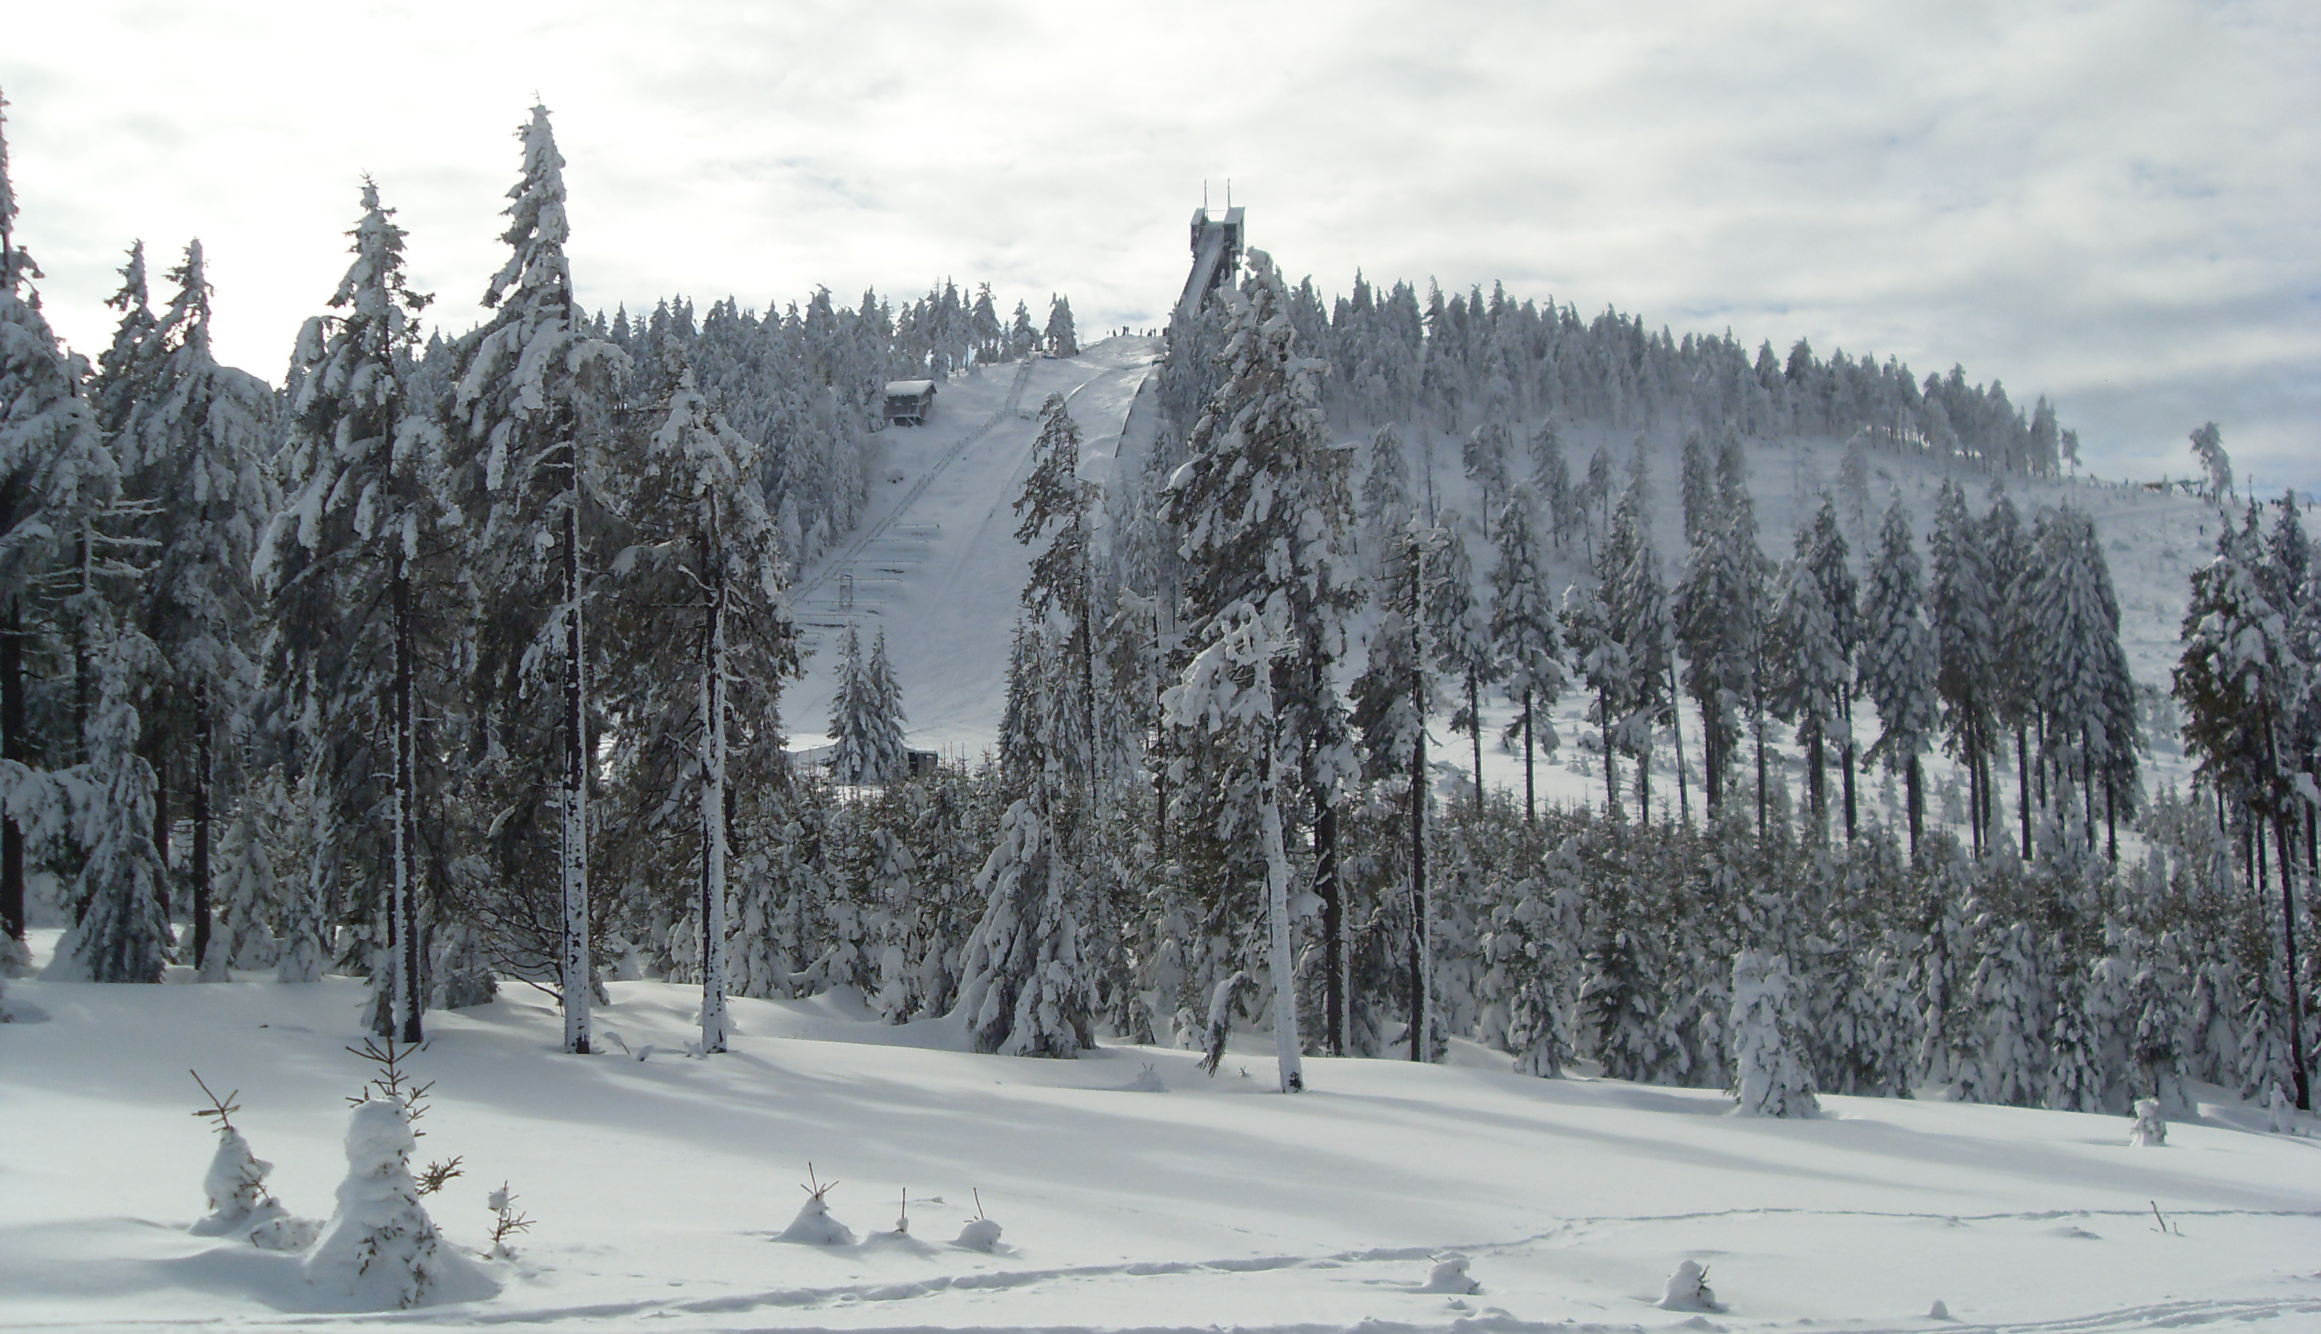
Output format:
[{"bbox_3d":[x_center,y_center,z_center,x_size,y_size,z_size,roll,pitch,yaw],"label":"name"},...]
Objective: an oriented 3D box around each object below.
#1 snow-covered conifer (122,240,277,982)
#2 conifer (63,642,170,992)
[{"bbox_3d":[-20.066,-1.266,49.000,3.218,15.562,3.218,-1,-4,0],"label":"snow-covered conifer"},{"bbox_3d":[-19.993,2.676,45.000,2.121,6.667,2.121,-1,-4,0],"label":"conifer"}]

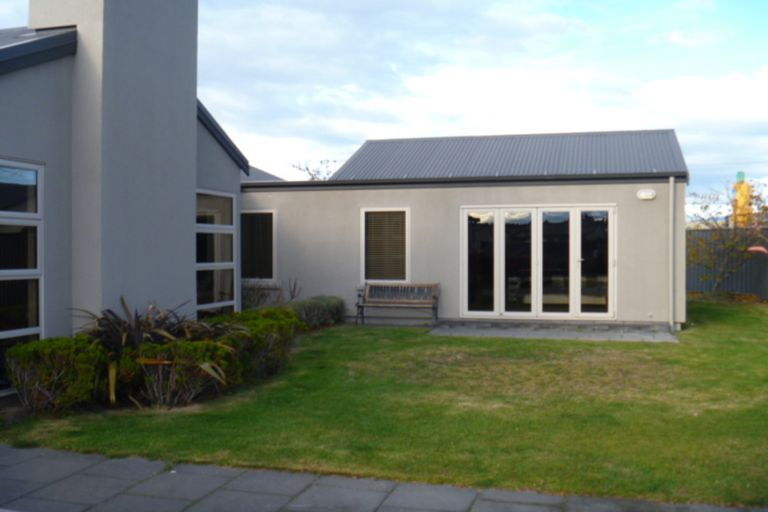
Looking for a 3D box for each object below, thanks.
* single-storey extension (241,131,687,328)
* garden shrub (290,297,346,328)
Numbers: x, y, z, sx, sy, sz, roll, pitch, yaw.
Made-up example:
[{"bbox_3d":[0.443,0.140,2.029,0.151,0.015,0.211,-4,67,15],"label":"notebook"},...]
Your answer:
[{"bbox_3d":[1.746,-0.724,16.738,8.850,3.870,5.050,0,0,16],"label":"single-storey extension"},{"bbox_3d":[-1.280,1.040,14.200,1.100,0.600,1.100,0,0,16],"label":"garden shrub"}]

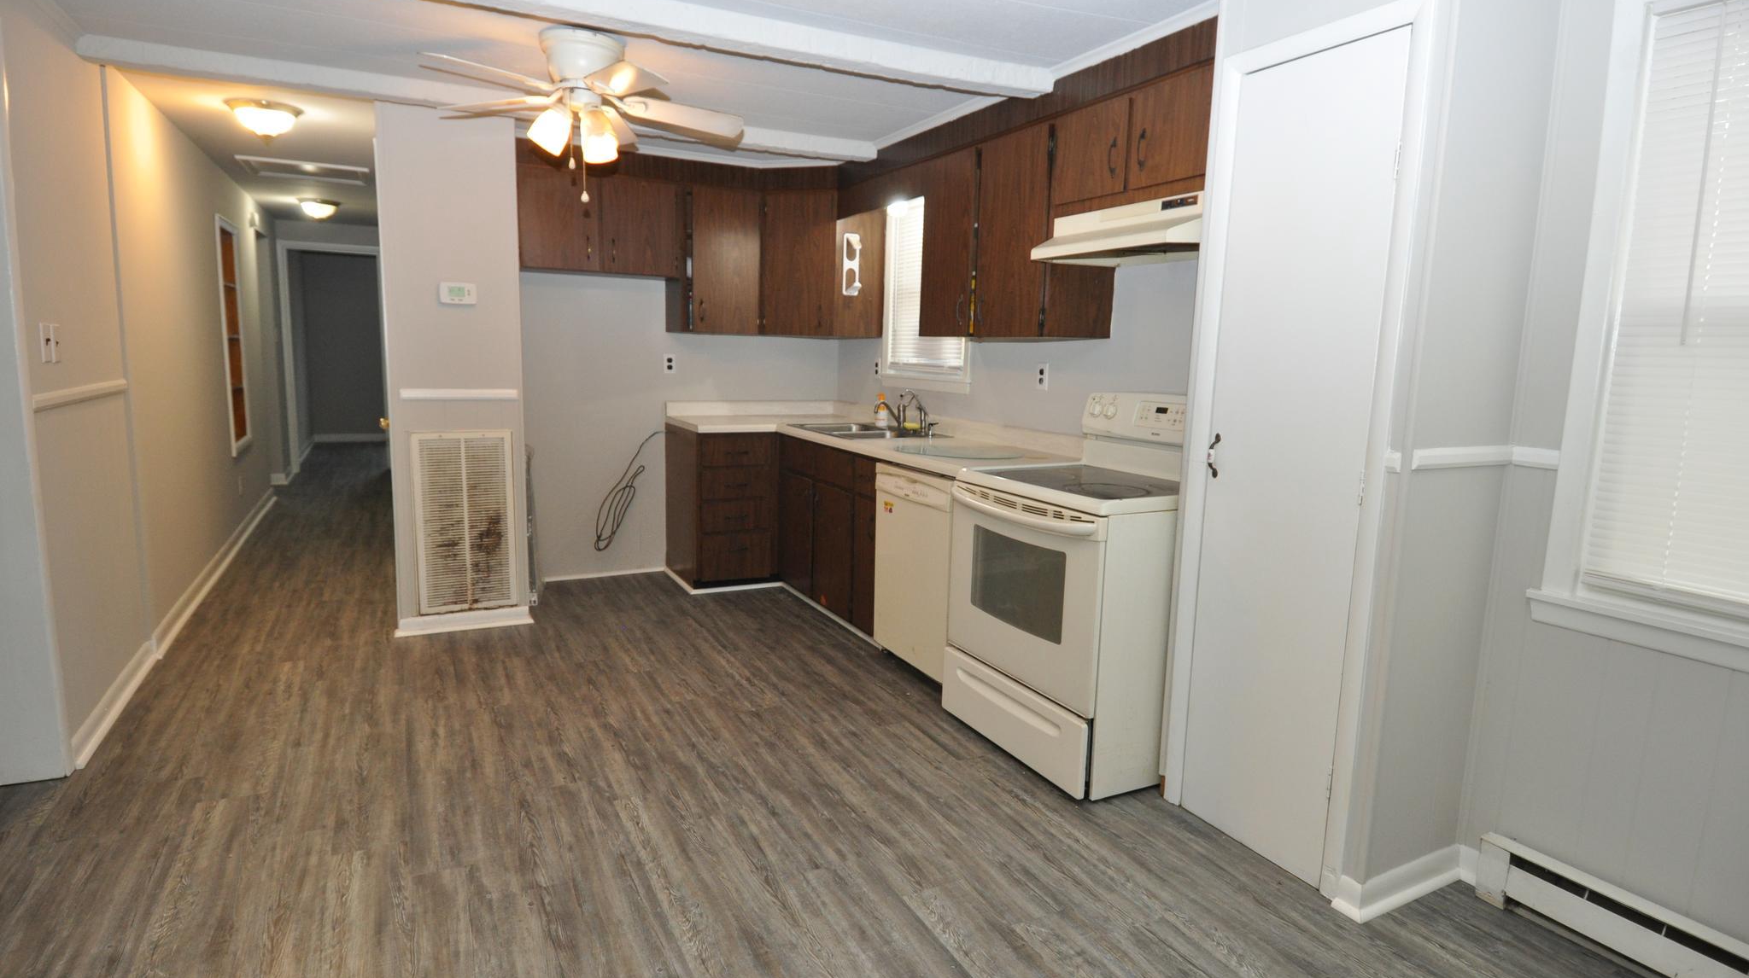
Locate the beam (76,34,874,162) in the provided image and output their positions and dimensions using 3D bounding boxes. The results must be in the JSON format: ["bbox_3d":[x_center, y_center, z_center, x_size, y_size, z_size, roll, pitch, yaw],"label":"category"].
[{"bbox_3d":[-1.457,-1.650,3.805,3.112,0.115,0.130,-2,9,-24],"label":"beam"}]

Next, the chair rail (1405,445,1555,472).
[{"bbox_3d":[1.402,-0.068,1.999,0.445,0.046,0.115,-3,10,-29],"label":"chair rail"}]

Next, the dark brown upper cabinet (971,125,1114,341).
[{"bbox_3d":[0.675,-0.998,3.482,0.318,0.790,0.470,-4,10,-28],"label":"dark brown upper cabinet"}]

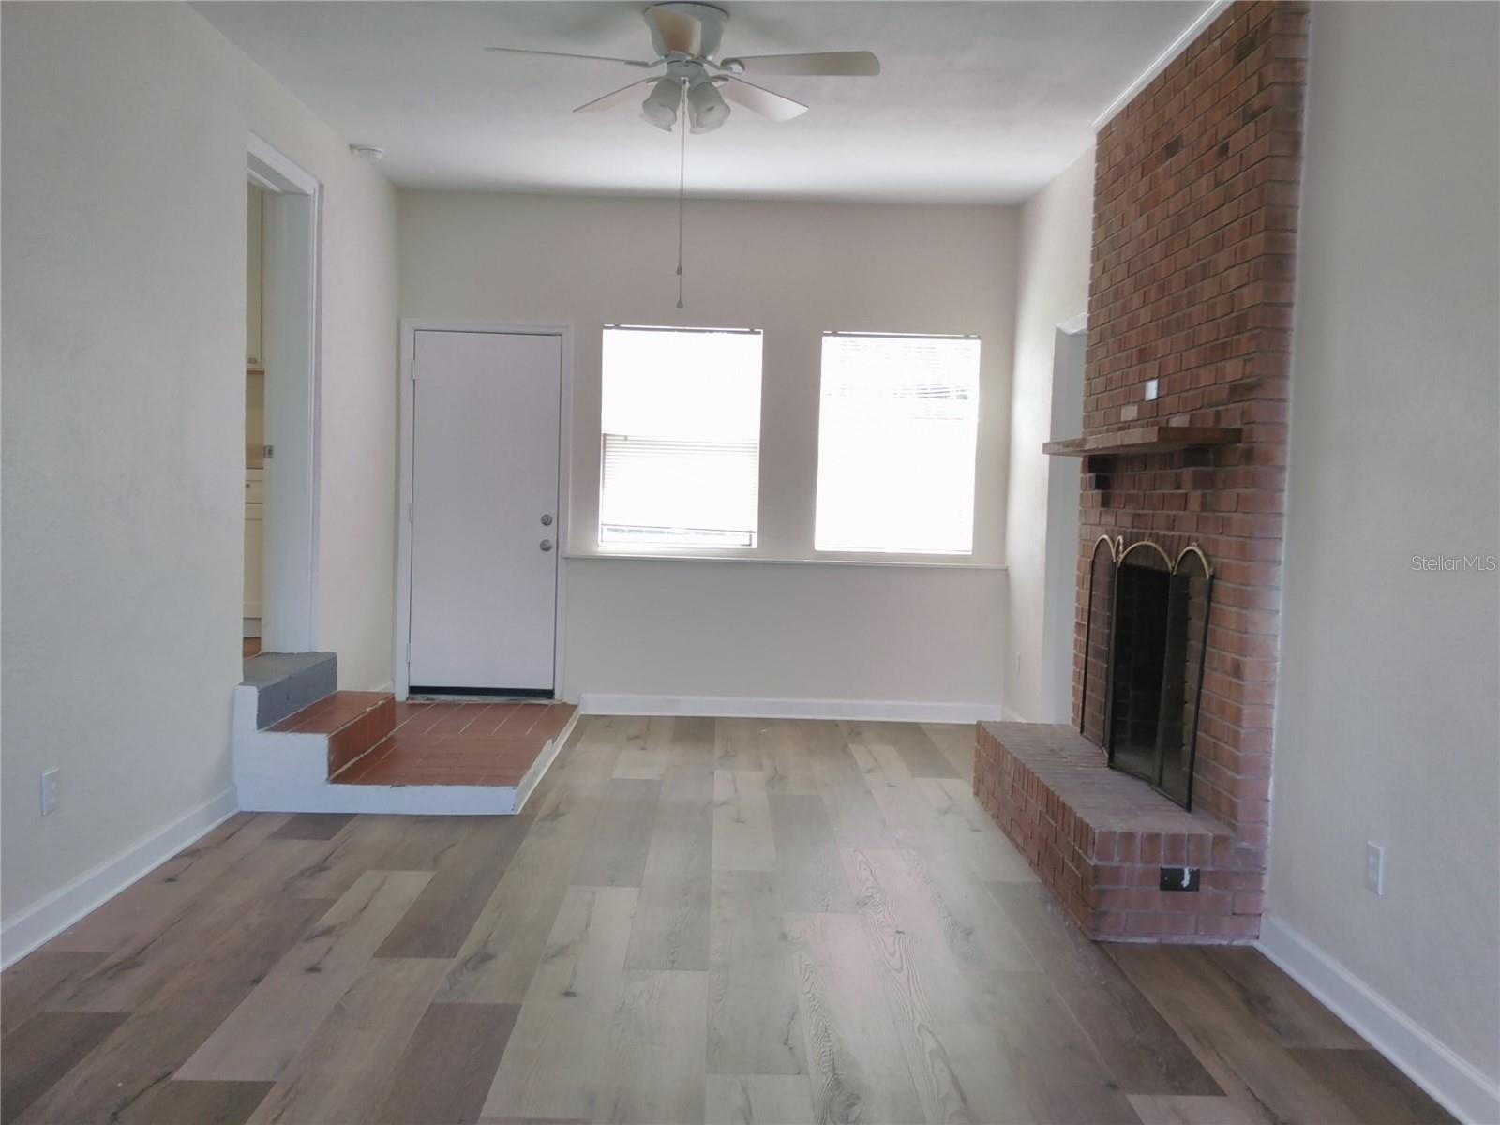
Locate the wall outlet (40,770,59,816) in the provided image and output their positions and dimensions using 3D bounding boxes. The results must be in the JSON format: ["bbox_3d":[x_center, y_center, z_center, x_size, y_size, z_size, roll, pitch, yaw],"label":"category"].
[{"bbox_3d":[-1.964,0.646,3.418,0.010,0.116,0.074,1,4,-1],"label":"wall outlet"}]

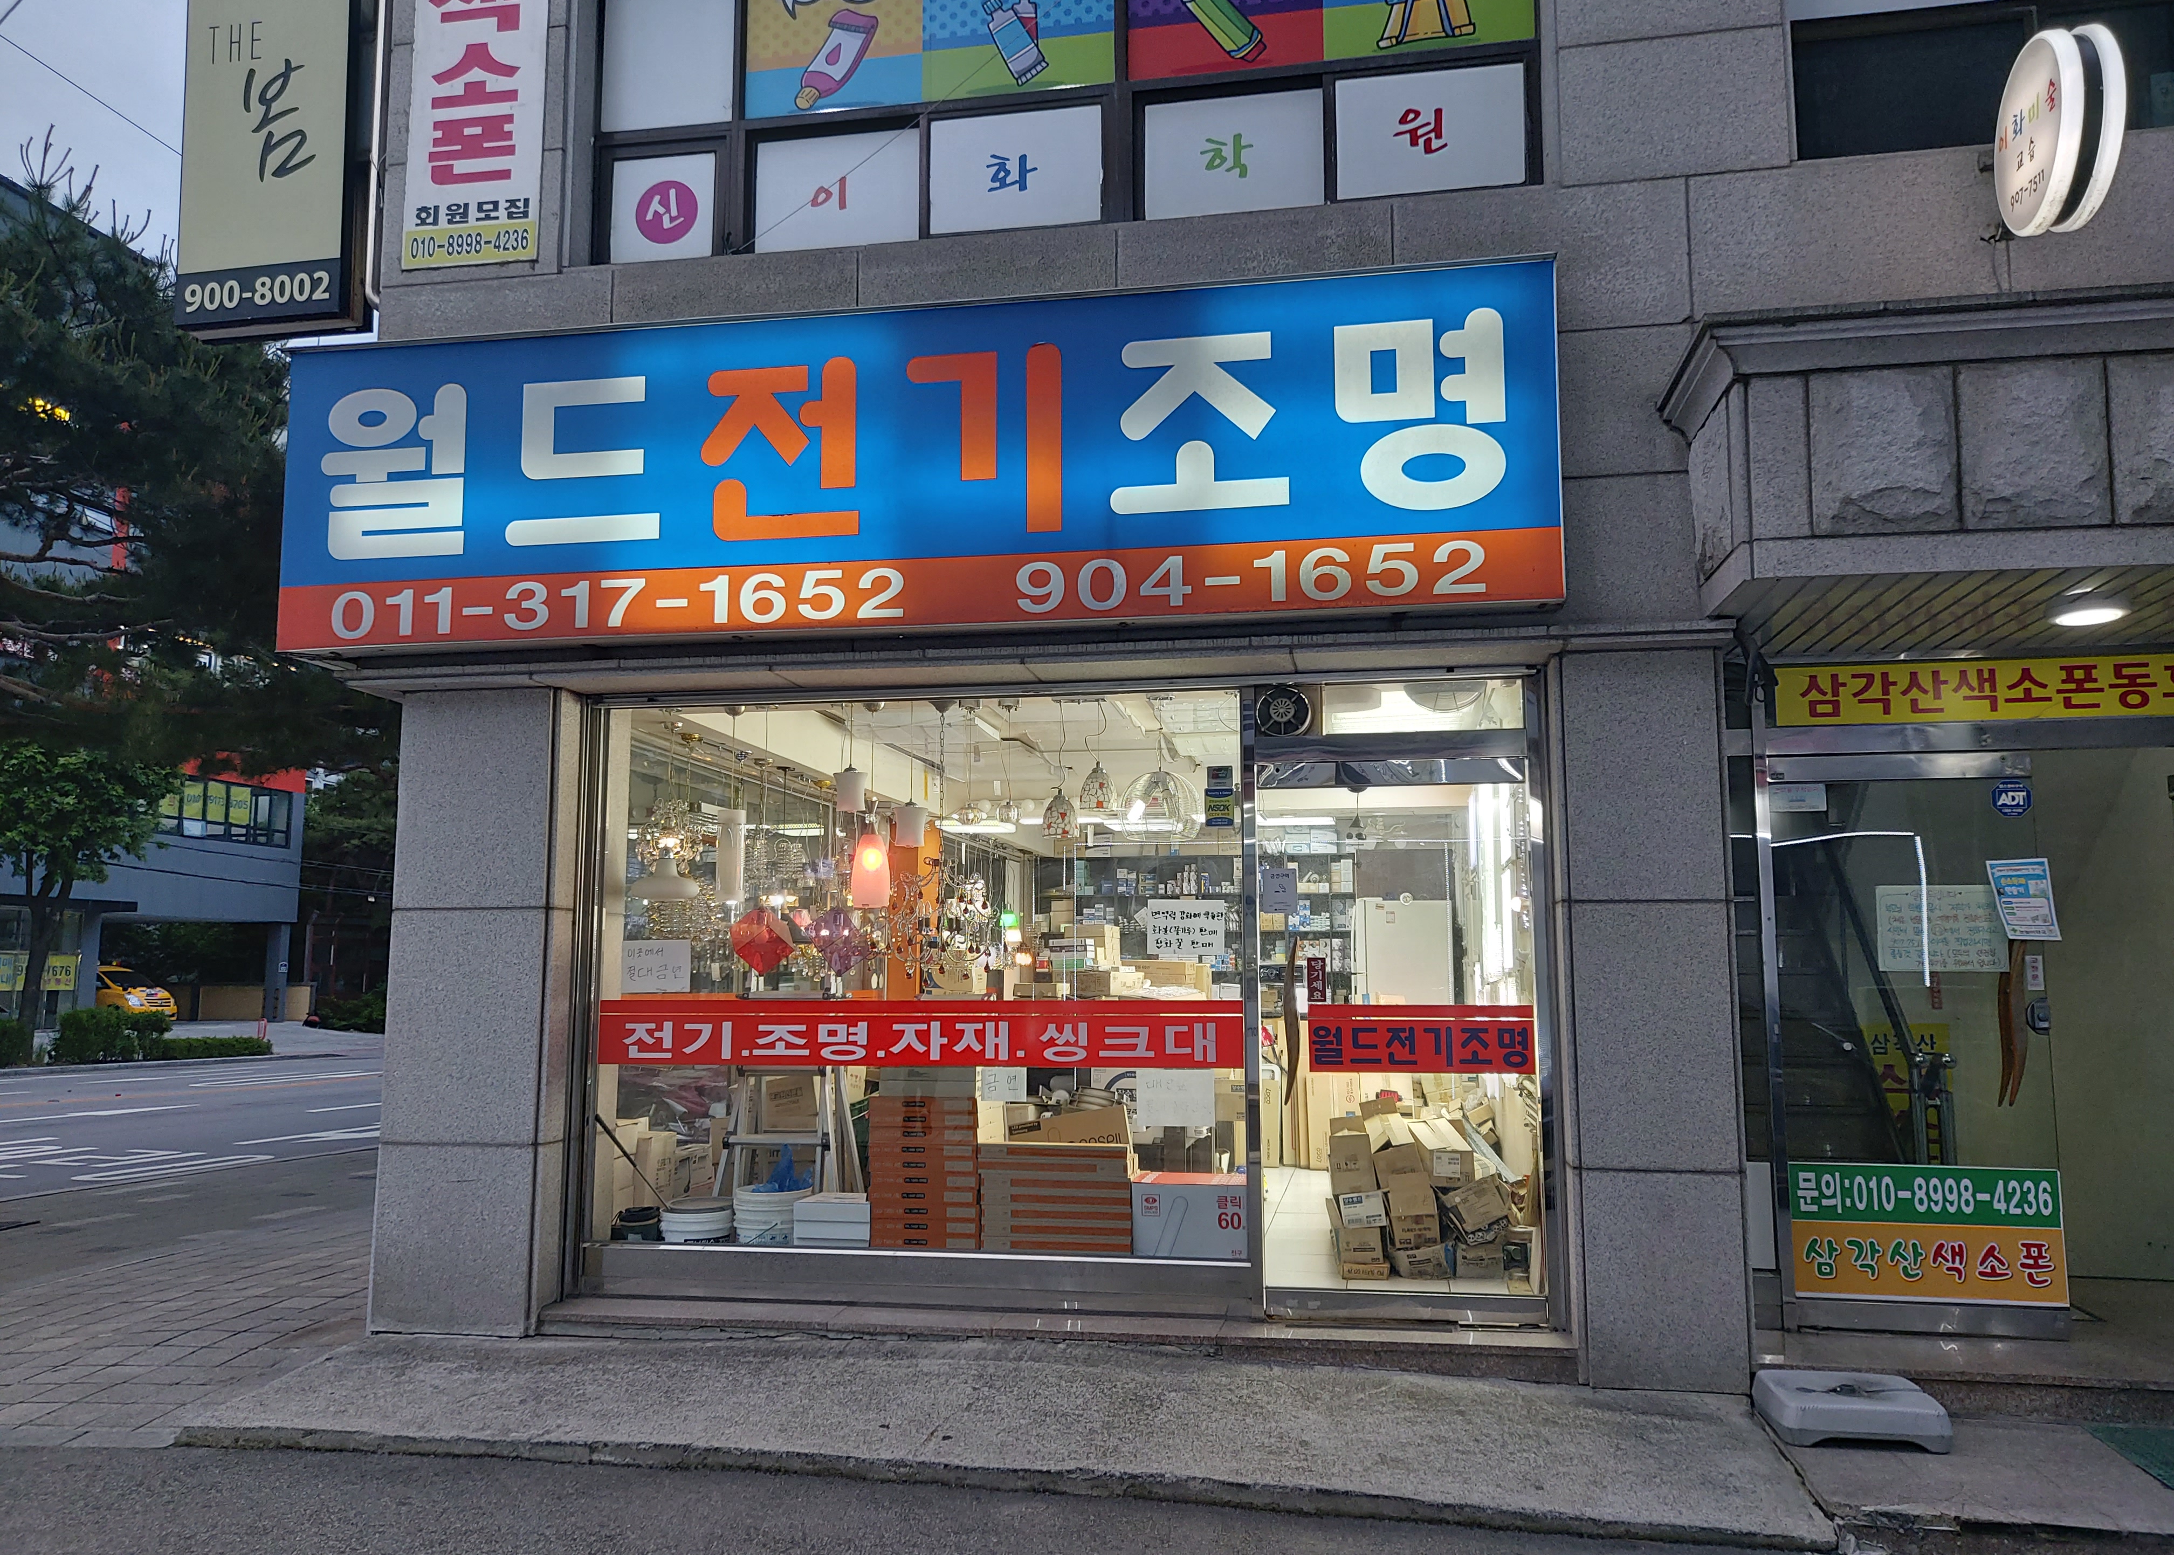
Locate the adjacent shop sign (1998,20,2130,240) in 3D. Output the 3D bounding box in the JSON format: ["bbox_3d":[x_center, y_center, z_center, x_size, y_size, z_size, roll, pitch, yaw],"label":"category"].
[{"bbox_3d":[3.128,-2.074,5.056,0.185,0.610,0.610,-2,-7,12],"label":"adjacent shop sign"}]

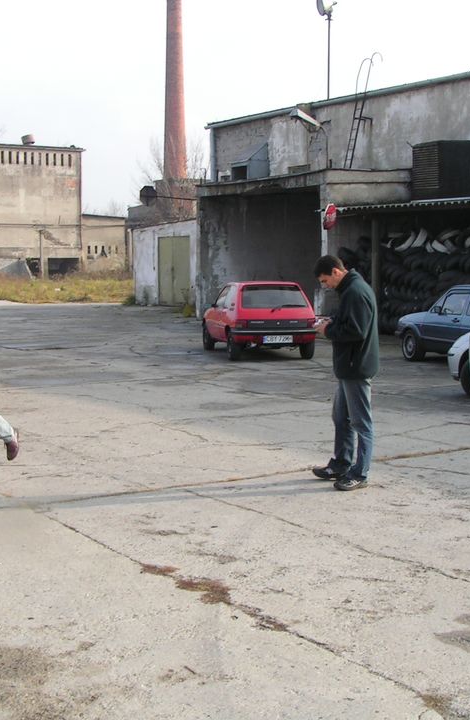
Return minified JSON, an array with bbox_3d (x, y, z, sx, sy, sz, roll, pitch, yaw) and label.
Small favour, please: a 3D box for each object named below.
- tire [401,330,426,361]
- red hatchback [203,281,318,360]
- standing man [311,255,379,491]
[{"bbox_3d":[3.083,-0.261,18.147,0.170,0.560,0.560,-2,6,-21],"label":"tire"},{"bbox_3d":[0.368,-0.792,19.626,1.570,1.370,3.700,-1,5,-11],"label":"red hatchback"},{"bbox_3d":[0.819,0.074,8.013,0.470,1.750,0.520,-1,5,-9],"label":"standing man"}]

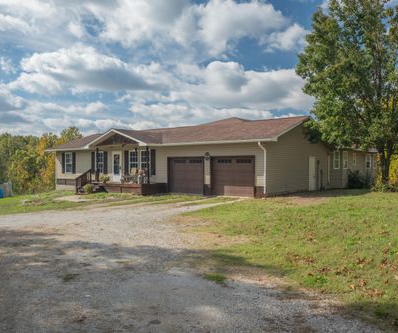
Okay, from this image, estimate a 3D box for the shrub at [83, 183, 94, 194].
[{"bbox_3d":[-7.174,1.452,23.500,0.620,0.700,0.620,0,0,36],"label":"shrub"}]

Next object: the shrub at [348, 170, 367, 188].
[{"bbox_3d":[11.701,0.973,26.600,1.350,1.320,1.350,0,0,36],"label":"shrub"}]

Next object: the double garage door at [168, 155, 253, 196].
[{"bbox_3d":[0.491,0.547,20.032,5.880,2.180,0.160,0,0,36],"label":"double garage door"}]

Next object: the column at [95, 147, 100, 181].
[{"bbox_3d":[-6.700,-0.066,23.900,0.150,2.250,0.150,0,0,36],"label":"column"}]

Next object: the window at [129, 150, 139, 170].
[{"bbox_3d":[-4.183,-0.292,23.391,0.920,1.420,0.120,0,0,36],"label":"window"}]

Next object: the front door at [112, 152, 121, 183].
[{"bbox_3d":[-5.543,0.020,24.386,0.940,2.020,0.120,0,0,36],"label":"front door"}]

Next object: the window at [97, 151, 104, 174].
[{"bbox_3d":[-7.001,-0.296,25.453,0.900,1.480,0.120,0,0,36],"label":"window"}]

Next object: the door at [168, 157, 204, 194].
[{"bbox_3d":[-0.806,0.546,20.981,2.600,2.150,0.140,0,0,36],"label":"door"}]

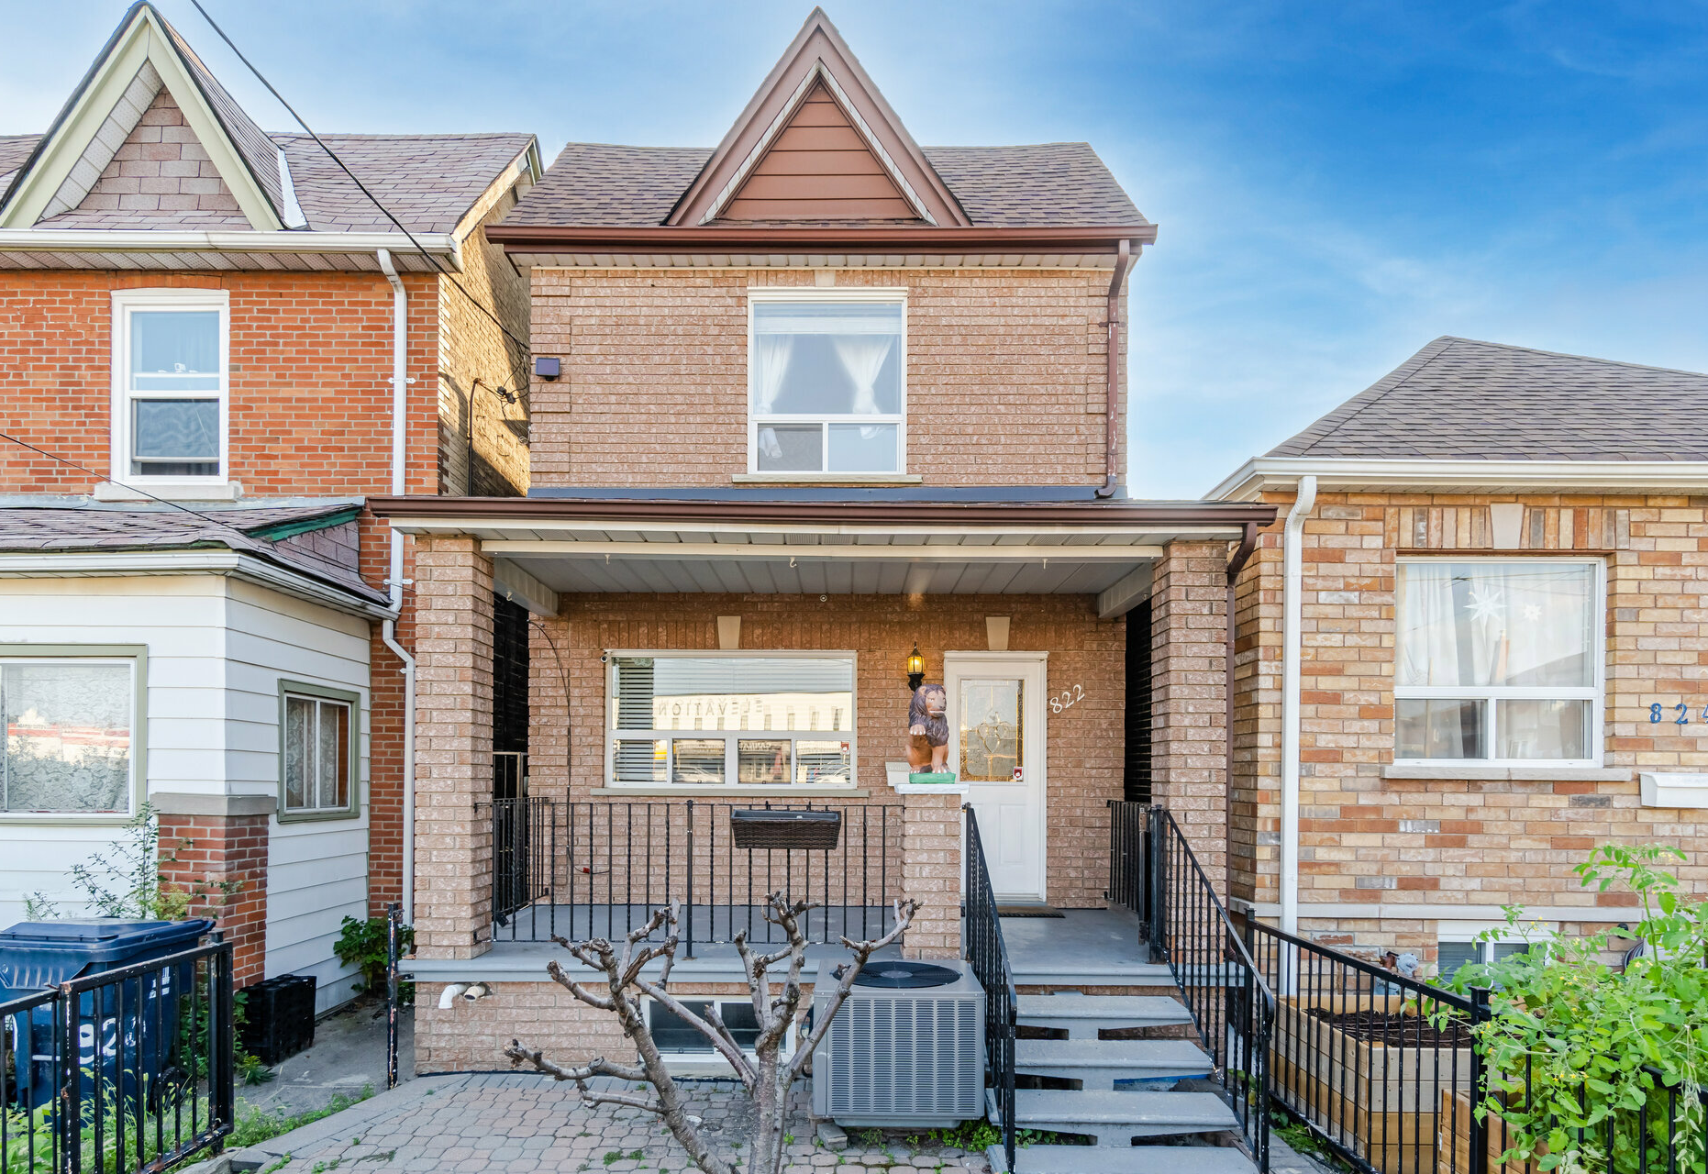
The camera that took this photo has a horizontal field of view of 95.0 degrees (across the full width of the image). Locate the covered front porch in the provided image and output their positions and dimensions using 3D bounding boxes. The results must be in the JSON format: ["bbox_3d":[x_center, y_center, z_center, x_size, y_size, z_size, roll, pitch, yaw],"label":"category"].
[{"bbox_3d":[-0.200,1.120,5.450,5.120,3.900,2.250,0,-4,0],"label":"covered front porch"}]

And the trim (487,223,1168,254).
[{"bbox_3d":[-0.260,-2.840,6.400,5.500,0.240,0.180,0,0,0],"label":"trim"}]

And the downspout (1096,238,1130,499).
[{"bbox_3d":[2.150,-1.810,6.500,0.270,2.170,0.270,0,0,0],"label":"downspout"}]

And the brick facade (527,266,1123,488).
[{"bbox_3d":[-0.250,-1.780,6.720,5.070,1.920,0.220,0,0,0],"label":"brick facade"}]

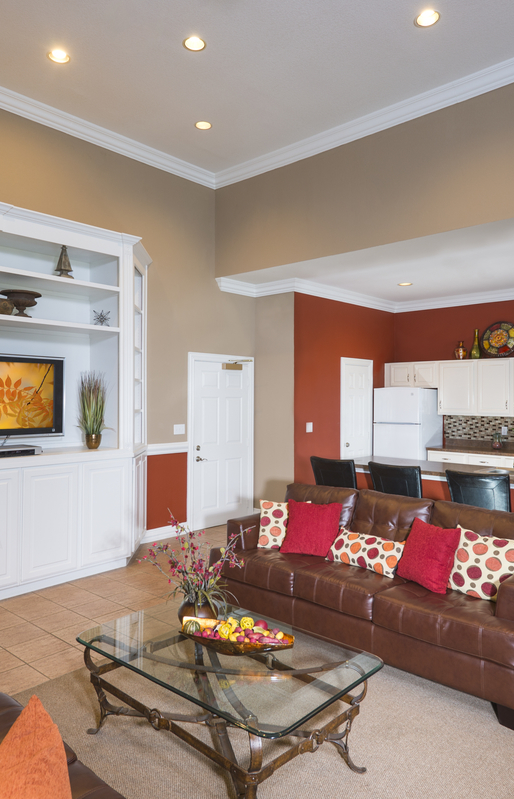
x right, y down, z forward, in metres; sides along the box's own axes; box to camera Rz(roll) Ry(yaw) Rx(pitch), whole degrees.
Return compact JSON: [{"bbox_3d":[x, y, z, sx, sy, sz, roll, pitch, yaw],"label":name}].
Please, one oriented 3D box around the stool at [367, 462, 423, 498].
[{"bbox_3d":[1.350,1.064,5.020,0.487,1.000,0.562,0,0,43],"label":"stool"}]

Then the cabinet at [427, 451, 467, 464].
[{"bbox_3d":[2.722,1.121,7.714,0.550,0.860,0.620,0,0,42],"label":"cabinet"}]

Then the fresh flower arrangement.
[{"bbox_3d":[-0.311,0.825,2.783,0.470,0.560,0.500,0,0,0],"label":"fresh flower arrangement"}]

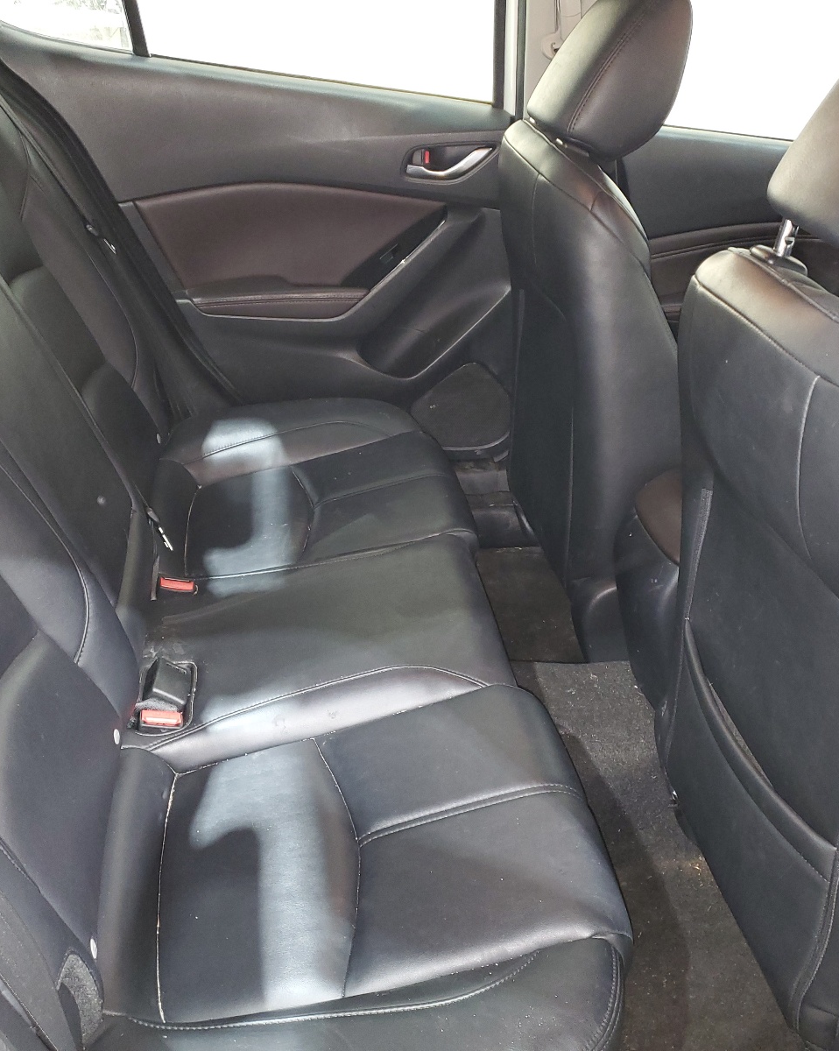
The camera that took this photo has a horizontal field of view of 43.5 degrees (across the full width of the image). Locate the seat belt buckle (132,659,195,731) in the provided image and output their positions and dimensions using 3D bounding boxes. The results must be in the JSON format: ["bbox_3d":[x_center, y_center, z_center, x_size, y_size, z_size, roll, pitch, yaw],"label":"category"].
[{"bbox_3d":[-0.306,0.211,1.280,0.060,0.055,0.072,-1,31,-10],"label":"seat belt buckle"}]

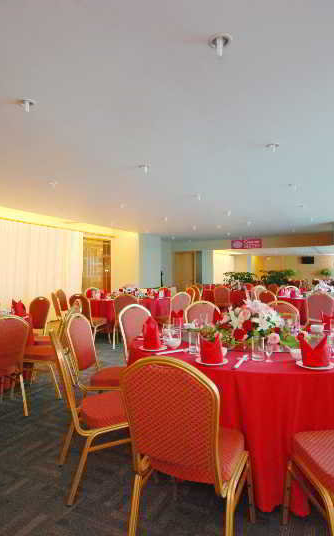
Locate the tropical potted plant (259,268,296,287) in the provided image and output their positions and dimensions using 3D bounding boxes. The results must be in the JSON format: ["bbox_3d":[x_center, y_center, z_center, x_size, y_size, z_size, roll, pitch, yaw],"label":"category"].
[{"bbox_3d":[4.039,0.808,12.200,1.150,1.330,1.050,0,-1,28],"label":"tropical potted plant"}]

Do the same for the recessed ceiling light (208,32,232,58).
[{"bbox_3d":[0.280,-1.178,1.794,0.120,0.100,0.120,0,-1,0],"label":"recessed ceiling light"}]

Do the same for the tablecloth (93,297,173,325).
[{"bbox_3d":[-0.815,1.022,7.500,2.000,0.750,2.000,0,-1,0],"label":"tablecloth"}]

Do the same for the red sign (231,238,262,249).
[{"bbox_3d":[3.168,-0.956,13.300,1.200,0.360,0.060,0,-1,28],"label":"red sign"}]

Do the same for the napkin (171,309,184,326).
[{"bbox_3d":[0.104,0.484,3.300,0.115,0.165,0.130,-1,-1,40],"label":"napkin"}]

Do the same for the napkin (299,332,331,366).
[{"bbox_3d":[0.840,0.453,1.895,0.160,0.180,0.120,0,-1,-9],"label":"napkin"}]

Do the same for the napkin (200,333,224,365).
[{"bbox_3d":[0.272,0.475,2.020,0.135,0.180,0.115,-1,-1,27],"label":"napkin"}]

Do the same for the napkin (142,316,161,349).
[{"bbox_3d":[-0.108,0.445,2.320,0.125,0.210,0.140,1,-1,-30],"label":"napkin"}]

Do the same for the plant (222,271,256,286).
[{"bbox_3d":[2.718,0.824,12.600,1.150,1.300,1.050,0,-1,28],"label":"plant"}]

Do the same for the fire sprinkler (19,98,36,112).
[{"bbox_3d":[-1.022,-1.173,2.436,0.115,0.080,0.115,0,-1,0],"label":"fire sprinkler"}]

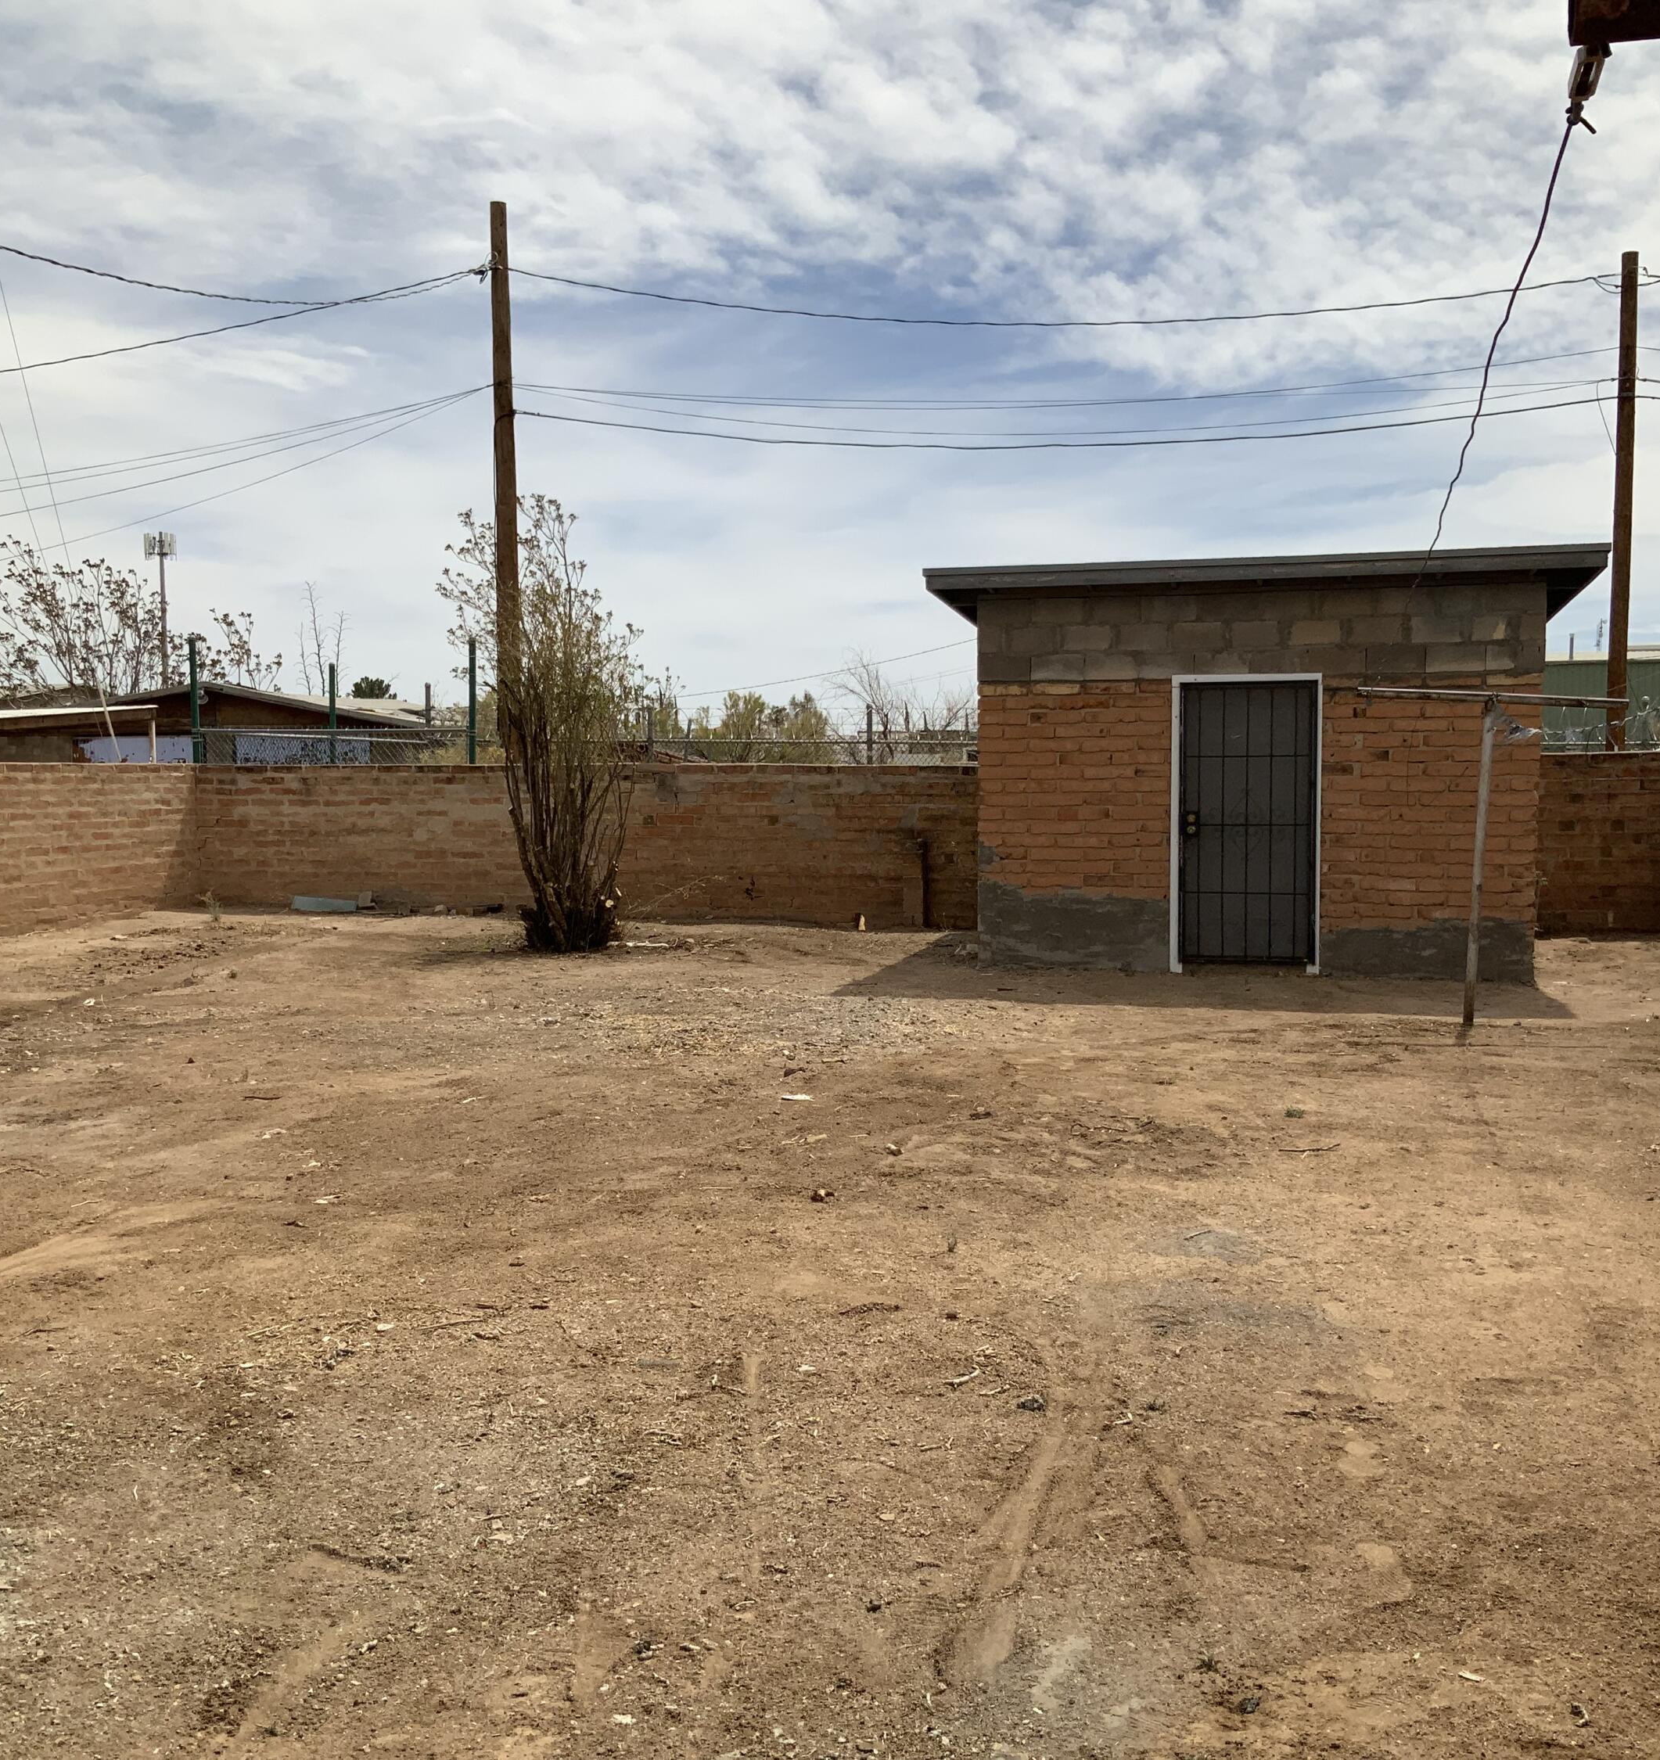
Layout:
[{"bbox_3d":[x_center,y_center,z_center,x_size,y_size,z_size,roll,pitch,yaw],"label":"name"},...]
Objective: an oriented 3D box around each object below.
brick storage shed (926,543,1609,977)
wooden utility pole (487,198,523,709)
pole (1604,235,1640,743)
[{"bbox_3d":[3.387,-0.866,15.398,4.620,2.940,3.600,1,4,15],"label":"brick storage shed"},{"bbox_3d":[-3.536,-3.533,21.440,0.270,7.560,0.270,0,4,15],"label":"wooden utility pole"},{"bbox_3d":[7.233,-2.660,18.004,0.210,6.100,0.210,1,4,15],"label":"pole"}]

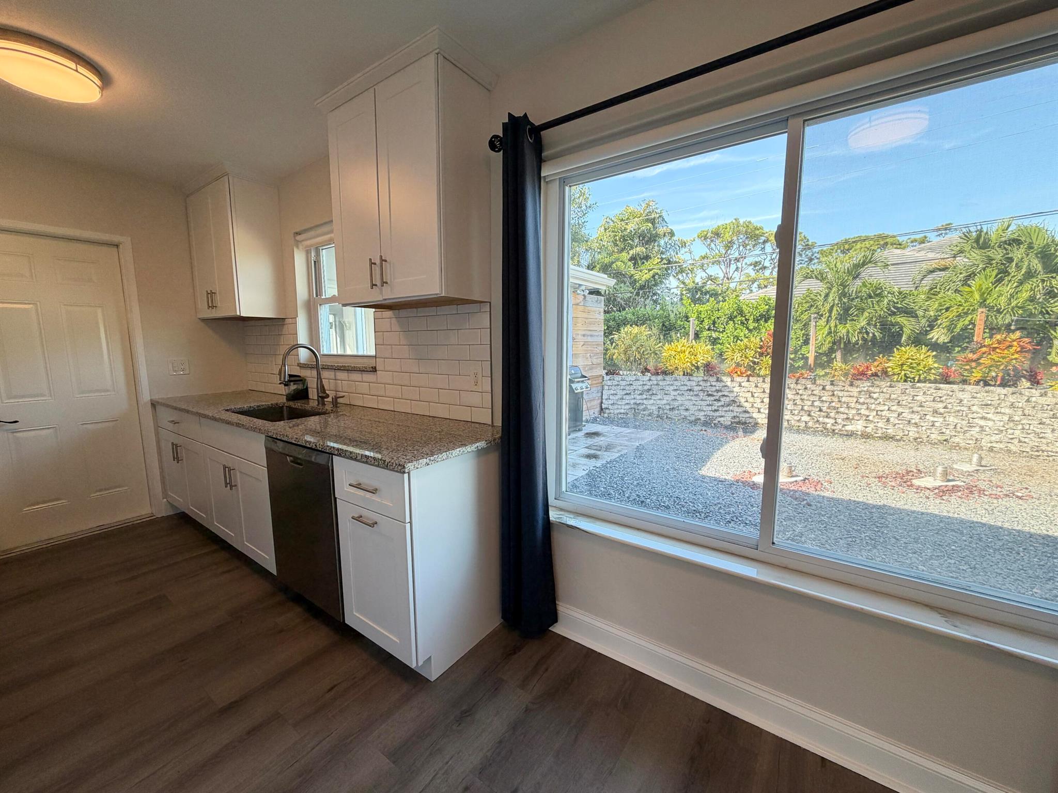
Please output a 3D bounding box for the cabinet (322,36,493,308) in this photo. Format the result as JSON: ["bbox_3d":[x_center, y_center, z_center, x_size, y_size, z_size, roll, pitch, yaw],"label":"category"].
[{"bbox_3d":[-0.578,-0.917,2.028,0.787,0.936,0.337,5,9,36],"label":"cabinet"}]

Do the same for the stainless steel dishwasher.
[{"bbox_3d":[-0.879,0.582,2.243,0.620,0.820,0.618,5,9,36],"label":"stainless steel dishwasher"}]

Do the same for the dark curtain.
[{"bbox_3d":[-0.012,-0.020,1.825,0.240,2.200,0.125,5,9,36],"label":"dark curtain"}]

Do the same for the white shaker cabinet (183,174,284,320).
[{"bbox_3d":[-2.196,-1.051,3.206,0.762,0.918,0.318,5,9,36],"label":"white shaker cabinet"}]

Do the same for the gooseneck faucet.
[{"bbox_3d":[-1.409,-0.127,2.690,0.115,0.398,0.275,5,9,36],"label":"gooseneck faucet"}]

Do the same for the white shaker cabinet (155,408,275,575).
[{"bbox_3d":[-1.861,0.510,2.966,1.807,0.878,0.633,5,9,36],"label":"white shaker cabinet"}]

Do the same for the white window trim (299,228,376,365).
[{"bbox_3d":[-1.264,-0.666,2.831,0.925,0.925,0.105,5,9,36],"label":"white window trim"}]

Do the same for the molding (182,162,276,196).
[{"bbox_3d":[-2.196,-1.522,3.125,0.805,0.063,0.350,5,9,36],"label":"molding"}]

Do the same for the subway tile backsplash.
[{"bbox_3d":[-1.298,-0.249,2.840,2.752,0.598,0.018,5,9,36],"label":"subway tile backsplash"}]

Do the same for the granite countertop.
[{"bbox_3d":[-1.415,0.103,2.574,2.935,0.032,0.655,5,9,36],"label":"granite countertop"}]

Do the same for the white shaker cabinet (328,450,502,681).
[{"bbox_3d":[-0.428,0.642,1.937,0.465,0.878,0.632,5,9,36],"label":"white shaker cabinet"}]

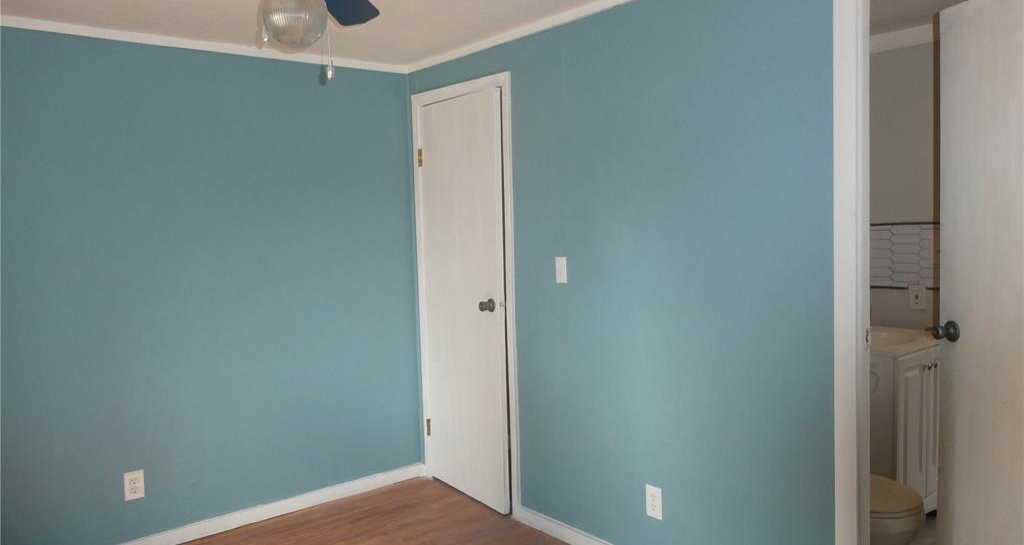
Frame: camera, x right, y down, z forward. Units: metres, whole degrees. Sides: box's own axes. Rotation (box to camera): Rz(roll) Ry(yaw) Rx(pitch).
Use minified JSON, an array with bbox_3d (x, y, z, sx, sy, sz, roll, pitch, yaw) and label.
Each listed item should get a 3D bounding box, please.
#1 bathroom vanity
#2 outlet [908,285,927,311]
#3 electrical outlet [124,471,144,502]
[{"bbox_3d":[1.632,0.686,3.219,0.630,0.810,0.470,-5,5,-40],"label":"bathroom vanity"},{"bbox_3d":[1.911,0.120,3.346,0.012,0.115,0.072,-5,5,-40],"label":"outlet"},{"bbox_3d":[-1.579,0.894,2.974,0.071,0.115,0.012,-5,5,-40],"label":"electrical outlet"}]

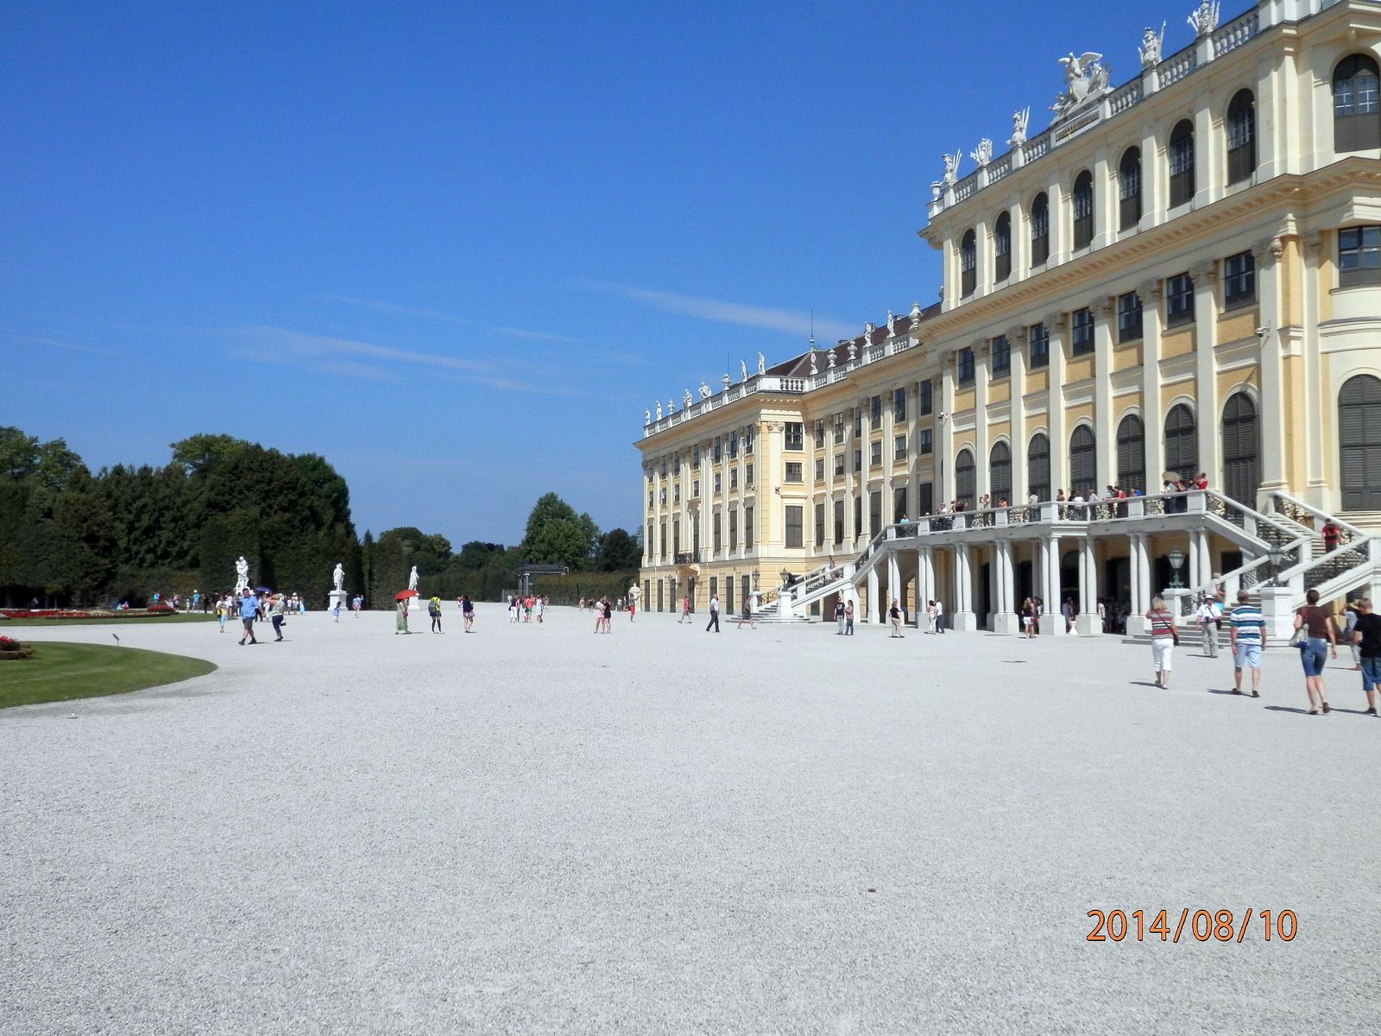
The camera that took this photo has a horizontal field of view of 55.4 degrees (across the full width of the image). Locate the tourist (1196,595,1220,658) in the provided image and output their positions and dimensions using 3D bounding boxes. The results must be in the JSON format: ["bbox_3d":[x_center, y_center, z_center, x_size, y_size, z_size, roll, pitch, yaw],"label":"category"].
[{"bbox_3d":[13.994,2.924,35.500,0.650,1.710,0.480,-1,-3,22],"label":"tourist"}]

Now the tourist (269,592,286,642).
[{"bbox_3d":[-14.088,3.385,45.000,0.620,1.640,0.500,1,-3,-14],"label":"tourist"}]

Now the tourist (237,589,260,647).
[{"bbox_3d":[-13.726,3.091,41.000,0.600,1.750,0.720,-3,-4,41],"label":"tourist"}]

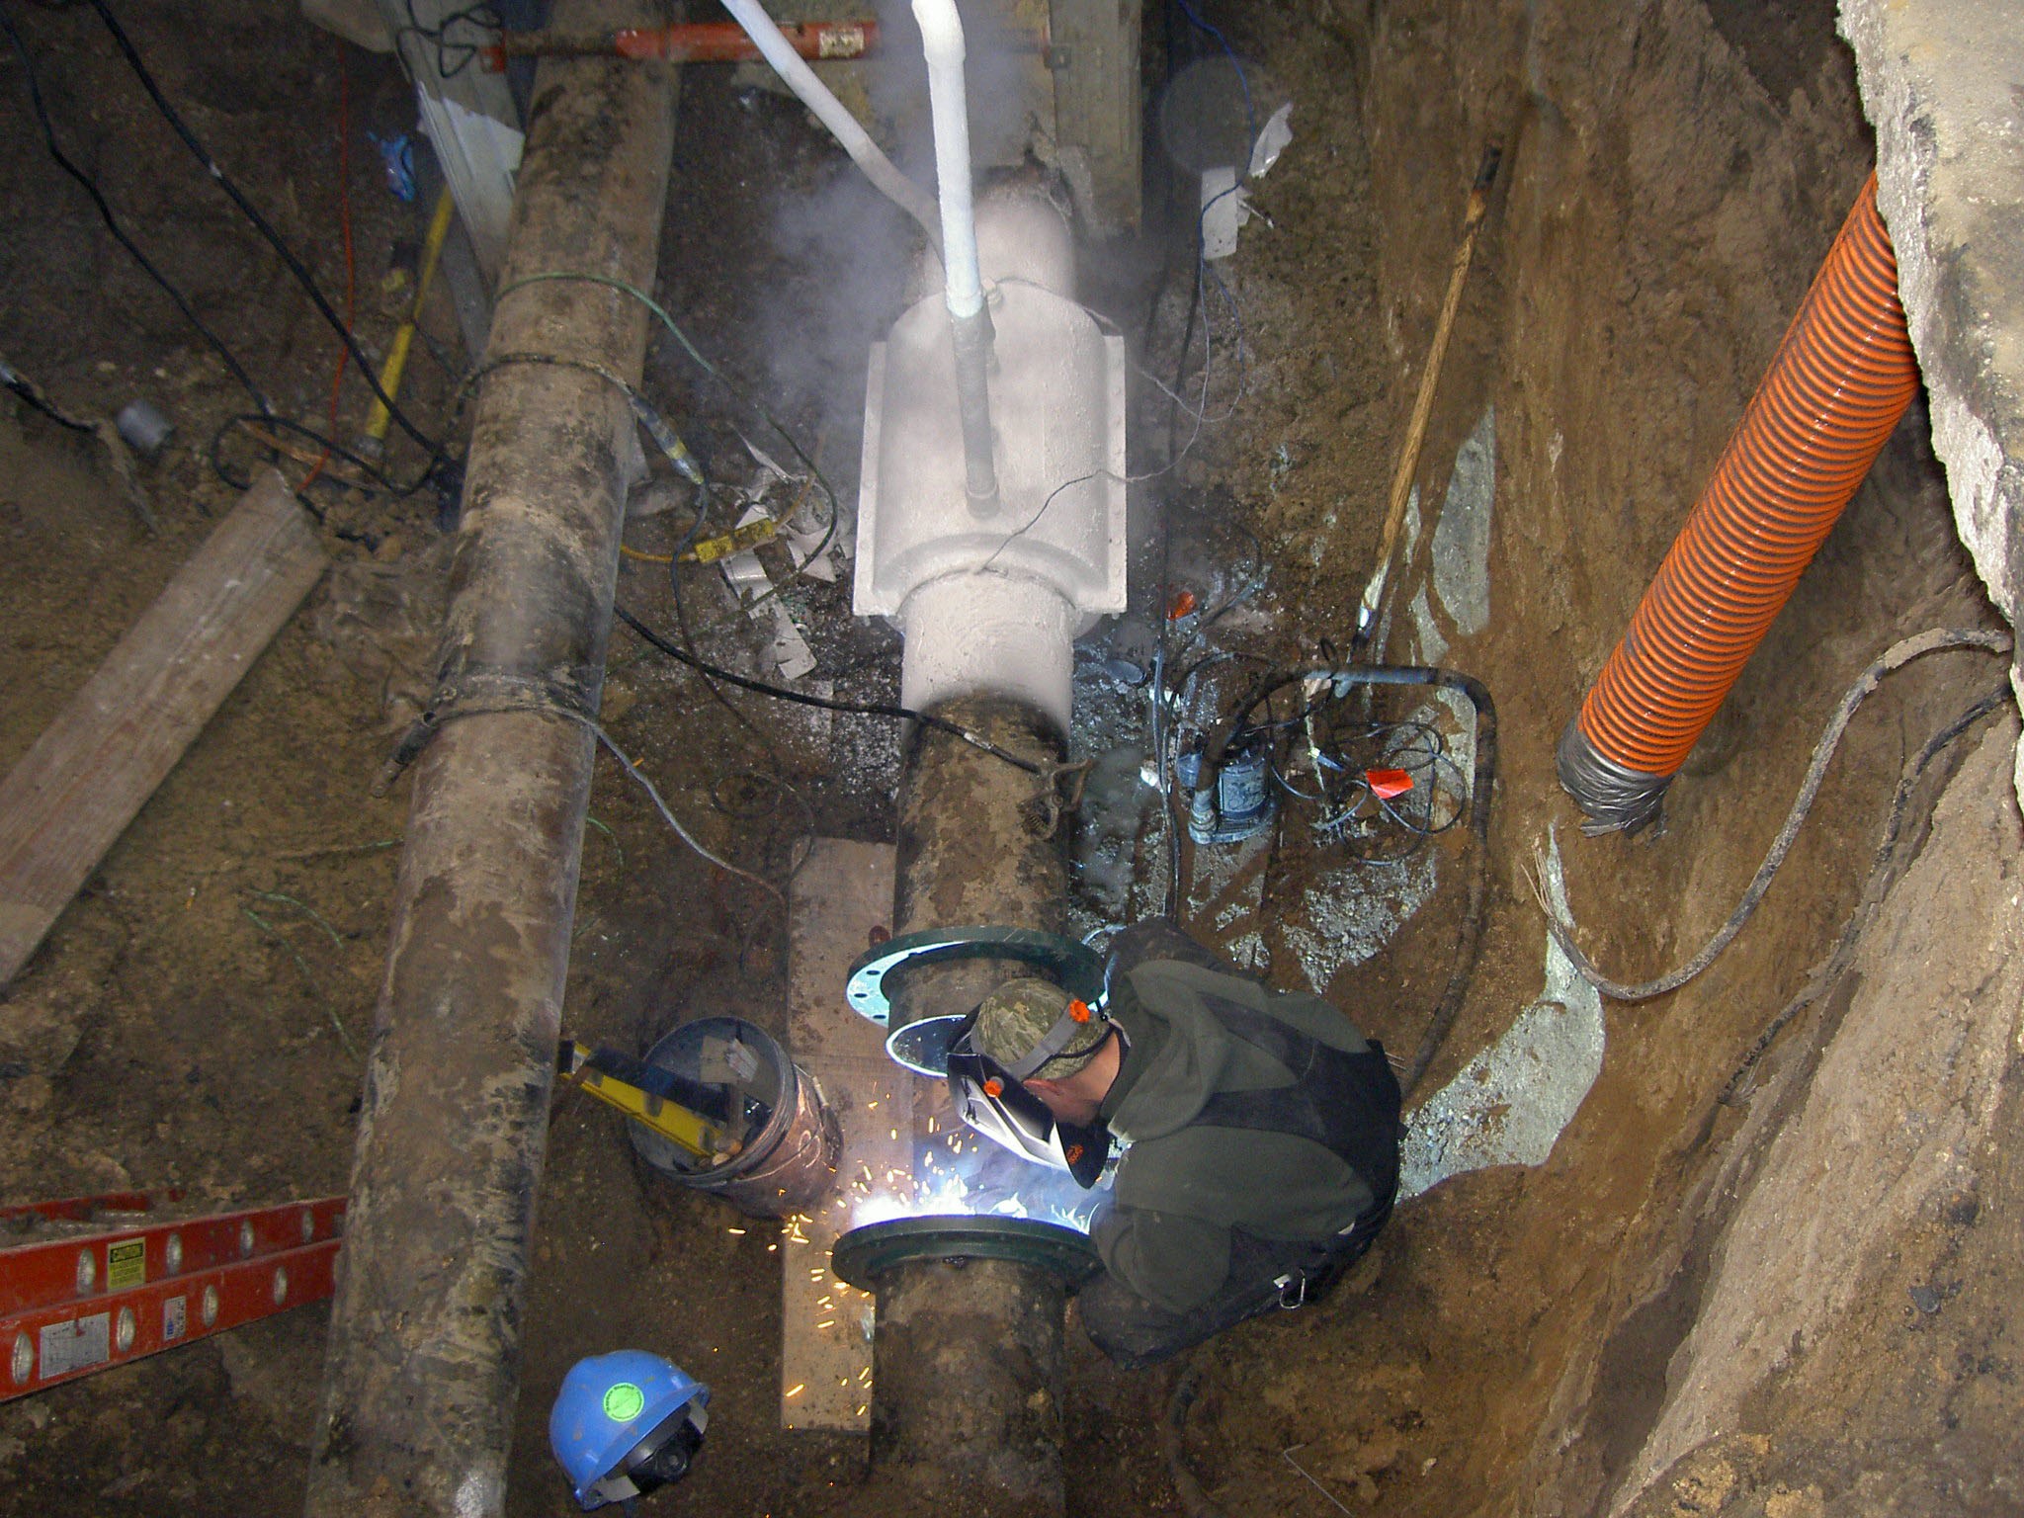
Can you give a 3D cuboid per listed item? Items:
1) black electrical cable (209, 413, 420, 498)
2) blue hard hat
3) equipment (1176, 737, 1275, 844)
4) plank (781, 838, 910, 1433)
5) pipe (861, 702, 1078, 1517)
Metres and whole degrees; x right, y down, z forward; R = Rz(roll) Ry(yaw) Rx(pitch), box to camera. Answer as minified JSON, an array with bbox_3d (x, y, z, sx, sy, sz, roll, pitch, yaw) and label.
[{"bbox_3d":[-1.465,-0.635,4.785,0.440,0.070,0.170,14,63,8],"label":"black electrical cable"},{"bbox_3d":[-0.620,1.097,3.700,0.265,0.290,0.175,-42,72,-18],"label":"blue hard hat"},{"bbox_3d":[0.425,0.067,4.520,0.190,0.220,0.190,0,62,2],"label":"equipment"},{"bbox_3d":[-0.289,0.660,4.179,0.236,0.040,1.130,-2,62,0],"label":"plank"},{"bbox_3d":[-0.062,0.610,3.941,0.315,0.315,1.480,0,62,2],"label":"pipe"}]

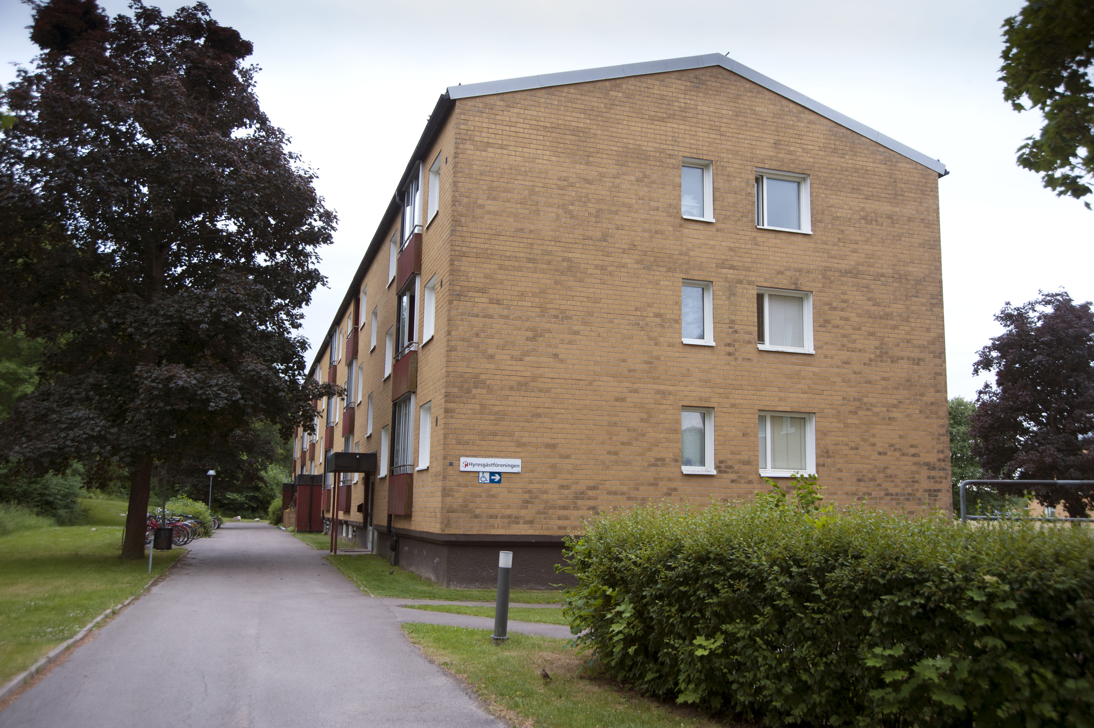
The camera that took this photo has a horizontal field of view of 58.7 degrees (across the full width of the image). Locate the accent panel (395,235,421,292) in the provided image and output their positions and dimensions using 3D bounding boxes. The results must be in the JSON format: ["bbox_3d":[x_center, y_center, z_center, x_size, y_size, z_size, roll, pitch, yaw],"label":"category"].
[{"bbox_3d":[-3.286,-2.358,23.333,0.180,0.923,2.416,4,-9,-17],"label":"accent panel"}]

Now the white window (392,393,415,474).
[{"bbox_3d":[-3.402,1.734,23.060,0.140,1.800,2.530,4,-9,-17],"label":"white window"}]

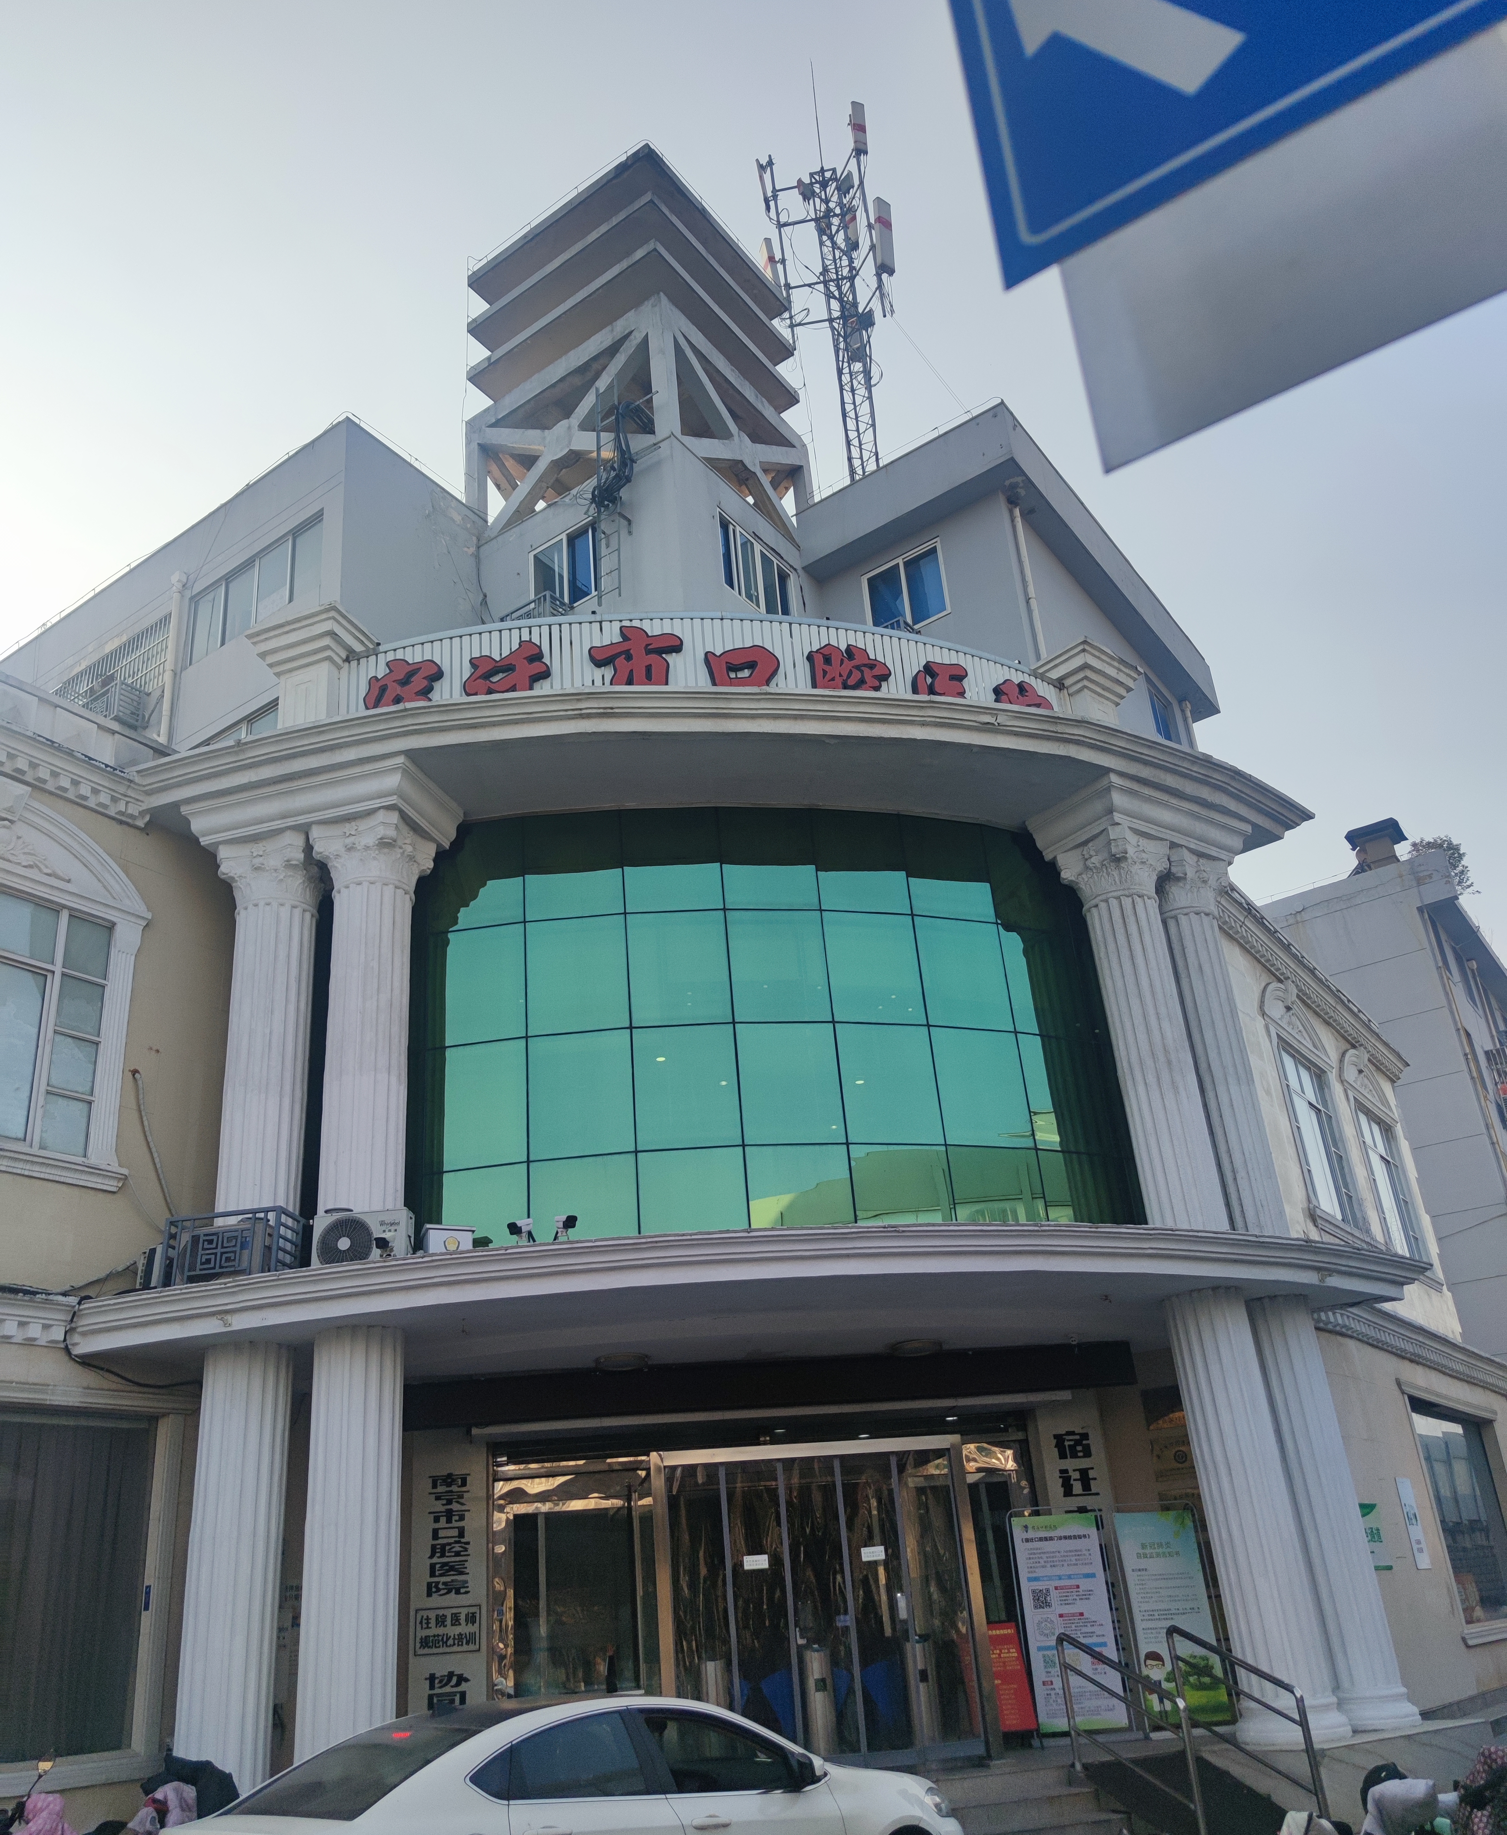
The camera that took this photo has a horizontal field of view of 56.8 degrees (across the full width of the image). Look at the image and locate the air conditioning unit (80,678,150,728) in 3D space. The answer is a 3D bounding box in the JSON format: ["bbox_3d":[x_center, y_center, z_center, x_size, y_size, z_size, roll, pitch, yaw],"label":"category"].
[{"bbox_3d":[-9.361,-2.898,20.314,0.950,0.640,0.460,-21,-29,31],"label":"air conditioning unit"}]

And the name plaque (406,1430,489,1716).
[{"bbox_3d":[-2.675,6.017,12.152,0.670,2.750,0.060,1,-25,-13],"label":"name plaque"}]

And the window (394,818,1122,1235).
[{"bbox_3d":[0.434,1.162,13.835,7.300,4.720,0.869,1,-25,-12],"label":"window"}]

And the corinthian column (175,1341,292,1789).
[{"bbox_3d":[-4.255,5.465,11.364,0.850,3.690,0.850,1,-25,-13],"label":"corinthian column"}]

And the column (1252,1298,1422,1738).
[{"bbox_3d":[5.293,5.476,13.134,0.900,3.670,0.900,1,-25,-13],"label":"column"}]

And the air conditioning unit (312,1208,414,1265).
[{"bbox_3d":[-3.144,2.700,11.332,0.770,0.530,0.290,-3,-25,-4],"label":"air conditioning unit"}]

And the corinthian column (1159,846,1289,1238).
[{"bbox_3d":[4.988,1.424,15.045,0.880,4.450,0.880,14,-31,-35],"label":"corinthian column"}]

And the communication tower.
[{"bbox_3d":[1.762,-12.479,29.428,2.850,9.700,2.700,-8,-25,7],"label":"communication tower"}]

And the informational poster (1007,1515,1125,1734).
[{"bbox_3d":[2.820,6.285,12.511,0.790,1.800,0.070,-8,-25,5],"label":"informational poster"}]

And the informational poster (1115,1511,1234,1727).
[{"bbox_3d":[3.828,6.357,12.702,0.800,1.780,0.060,-5,-29,0],"label":"informational poster"}]

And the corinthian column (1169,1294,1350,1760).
[{"bbox_3d":[4.272,5.064,12.066,0.890,3.557,0.890,14,-31,-36],"label":"corinthian column"}]

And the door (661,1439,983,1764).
[{"bbox_3d":[0.610,5.995,12.134,2.907,2.600,0.150,1,-25,-13],"label":"door"}]

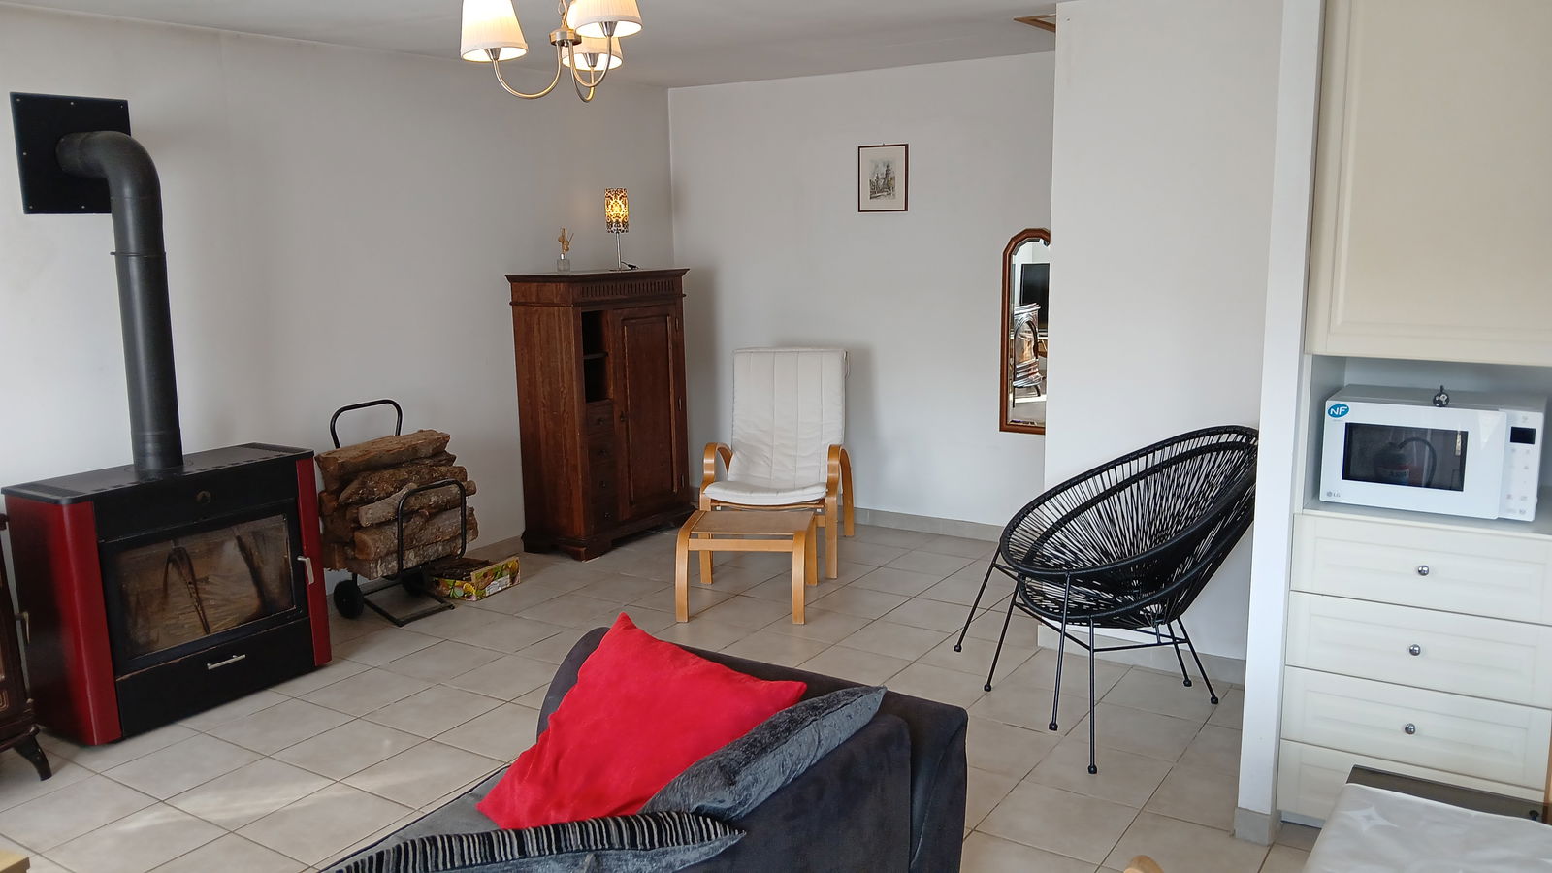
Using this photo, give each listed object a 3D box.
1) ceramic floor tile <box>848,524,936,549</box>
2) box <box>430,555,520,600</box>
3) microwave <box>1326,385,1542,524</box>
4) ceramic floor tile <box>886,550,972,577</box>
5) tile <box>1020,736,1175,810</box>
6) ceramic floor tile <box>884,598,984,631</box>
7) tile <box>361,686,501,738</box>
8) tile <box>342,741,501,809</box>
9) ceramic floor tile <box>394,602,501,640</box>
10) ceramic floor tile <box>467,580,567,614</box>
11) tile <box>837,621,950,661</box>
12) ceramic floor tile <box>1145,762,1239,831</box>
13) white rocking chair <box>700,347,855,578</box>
[{"bbox_3d":[0.656,0.547,5.683,0.335,0.010,0.325,5,11,33],"label":"ceramic floor tile"},{"bbox_3d":[-1.417,0.638,4.942,0.360,0.122,0.290,3,10,26],"label":"box"},{"bbox_3d":[1.794,0.031,2.924,0.480,0.275,0.362,6,12,35],"label":"microwave"},{"bbox_3d":[0.743,0.619,5.172,0.335,0.012,0.335,6,12,36],"label":"ceramic floor tile"},{"bbox_3d":[0.953,0.991,3.155,0.335,0.010,0.335,5,11,33],"label":"tile"},{"bbox_3d":[0.659,0.758,4.486,0.335,0.010,0.335,5,11,33],"label":"ceramic floor tile"},{"bbox_3d":[-1.134,0.909,3.557,0.328,0.010,0.328,5,11,32],"label":"tile"},{"bbox_3d":[-1.064,1.024,3.238,0.335,0.010,0.335,5,11,33],"label":"tile"},{"bbox_3d":[-1.386,0.792,4.584,0.335,0.010,0.335,5,11,33],"label":"ceramic floor tile"},{"bbox_3d":[-1.185,0.717,4.775,0.328,0.010,0.328,4,10,31],"label":"ceramic floor tile"},{"bbox_3d":[0.452,0.800,4.160,0.335,0.012,0.335,6,12,37],"label":"tile"},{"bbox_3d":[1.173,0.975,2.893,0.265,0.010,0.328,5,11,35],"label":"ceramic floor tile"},{"bbox_3d":[0.028,0.101,5.339,0.645,1.010,0.840,1,9,10],"label":"white rocking chair"}]

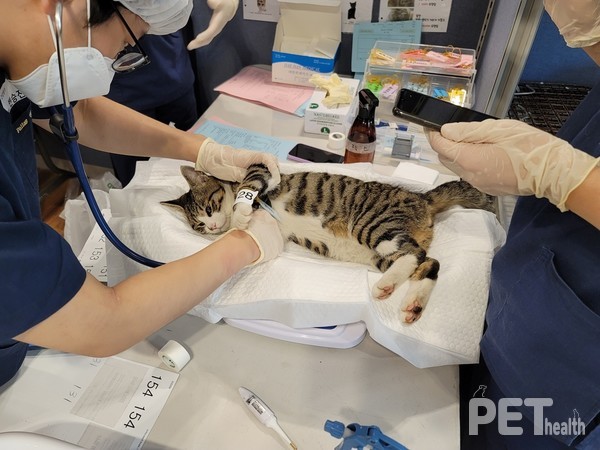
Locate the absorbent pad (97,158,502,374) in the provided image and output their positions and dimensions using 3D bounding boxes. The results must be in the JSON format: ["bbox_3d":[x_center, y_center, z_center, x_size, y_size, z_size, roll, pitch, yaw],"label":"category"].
[{"bbox_3d":[-0.022,0.022,0.871,0.750,0.085,0.450,6,42,6],"label":"absorbent pad"}]

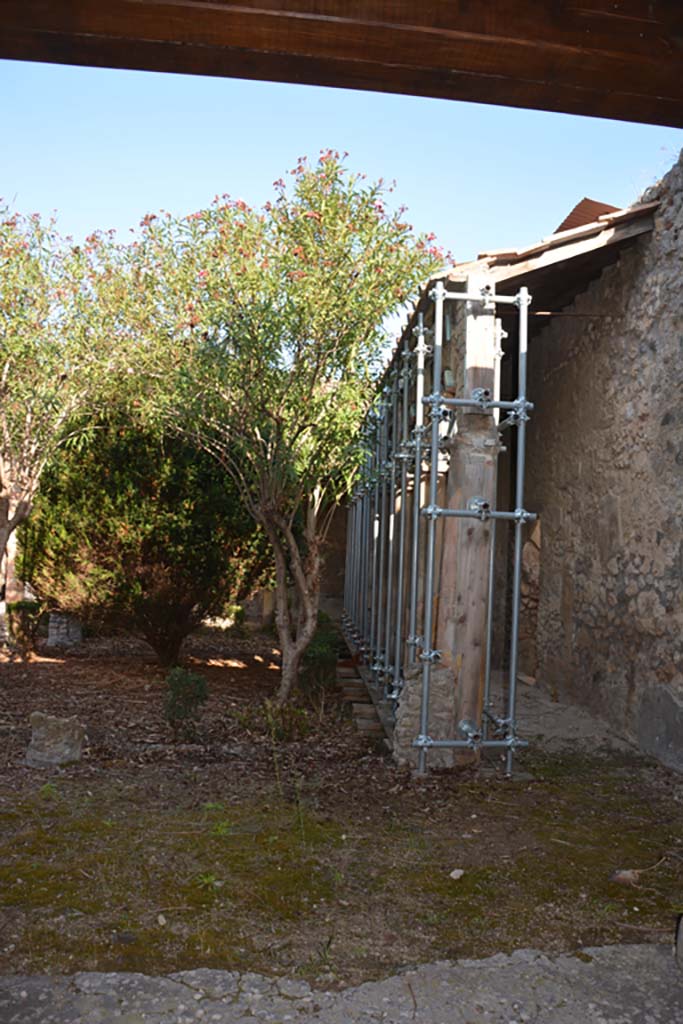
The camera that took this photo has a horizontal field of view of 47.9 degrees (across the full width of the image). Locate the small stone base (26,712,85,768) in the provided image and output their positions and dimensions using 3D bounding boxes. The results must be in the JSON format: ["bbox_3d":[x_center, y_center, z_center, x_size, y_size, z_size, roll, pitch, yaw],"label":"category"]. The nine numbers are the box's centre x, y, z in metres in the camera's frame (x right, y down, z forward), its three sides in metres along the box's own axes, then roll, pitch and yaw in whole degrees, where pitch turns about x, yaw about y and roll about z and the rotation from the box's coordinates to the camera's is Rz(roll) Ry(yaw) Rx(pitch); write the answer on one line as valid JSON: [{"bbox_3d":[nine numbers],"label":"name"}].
[{"bbox_3d":[-2.044,1.621,5.552,0.400,0.360,0.330,2,-2,-3],"label":"small stone base"}]

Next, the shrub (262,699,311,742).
[{"bbox_3d":[-0.459,1.728,6.496,0.380,0.330,0.360,2,-2,-3],"label":"shrub"}]

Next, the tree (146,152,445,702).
[{"bbox_3d":[-0.451,-0.788,7.738,2.900,5.450,2.800,2,-2,-3],"label":"tree"}]

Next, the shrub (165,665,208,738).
[{"bbox_3d":[-1.269,1.572,6.307,0.350,0.570,0.340,2,-2,-3],"label":"shrub"}]

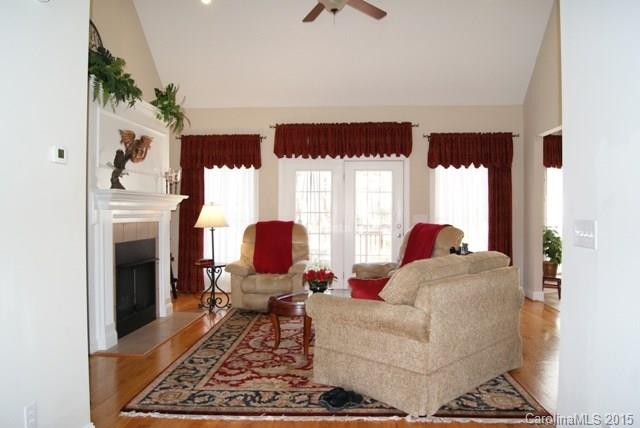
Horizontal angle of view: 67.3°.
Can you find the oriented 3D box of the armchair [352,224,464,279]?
[{"bbox_3d":[1.080,0.725,5.950,1.040,1.110,1.040,0,1,-32],"label":"armchair"}]

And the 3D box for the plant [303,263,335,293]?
[{"bbox_3d":[-0.005,0.645,4.780,0.340,0.330,0.340,0,1,3],"label":"plant"}]

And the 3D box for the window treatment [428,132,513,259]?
[{"bbox_3d":[2.300,0.007,7.350,1.270,2.490,0.180,0,1,3],"label":"window treatment"}]

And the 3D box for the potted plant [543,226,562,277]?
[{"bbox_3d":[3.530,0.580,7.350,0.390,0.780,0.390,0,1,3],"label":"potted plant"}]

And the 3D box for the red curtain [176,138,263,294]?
[{"bbox_3d":[-1.569,0.000,7.500,1.280,2.470,0.150,0,1,3],"label":"red curtain"}]

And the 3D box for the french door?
[{"bbox_3d":[0.368,0.180,7.530,1.970,2.080,0.100,0,1,3],"label":"french door"}]

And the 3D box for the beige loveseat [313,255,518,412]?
[{"bbox_3d":[0.855,0.817,3.930,1.030,0.970,1.580,1,1,45],"label":"beige loveseat"}]

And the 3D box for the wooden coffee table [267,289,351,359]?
[{"bbox_3d":[0.030,1.060,4.730,1.060,0.490,0.740,-1,1,-44],"label":"wooden coffee table"}]

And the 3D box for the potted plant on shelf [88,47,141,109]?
[{"bbox_3d":[-2.050,-1.377,4.850,0.460,0.560,0.560,0,1,3],"label":"potted plant on shelf"}]

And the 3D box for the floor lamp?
[{"bbox_3d":[-1.468,0.557,6.530,0.470,1.420,0.450,0,1,3],"label":"floor lamp"}]

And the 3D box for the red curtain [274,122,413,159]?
[{"bbox_3d":[0.363,-1.135,7.420,2.120,0.555,0.130,0,1,3],"label":"red curtain"}]

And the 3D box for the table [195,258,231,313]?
[{"bbox_3d":[-1.450,0.966,6.530,0.450,0.600,0.450,0,1,3],"label":"table"}]

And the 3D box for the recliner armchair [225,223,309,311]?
[{"bbox_3d":[-0.690,0.711,6.680,1.040,1.110,0.970,0,1,5],"label":"recliner armchair"}]

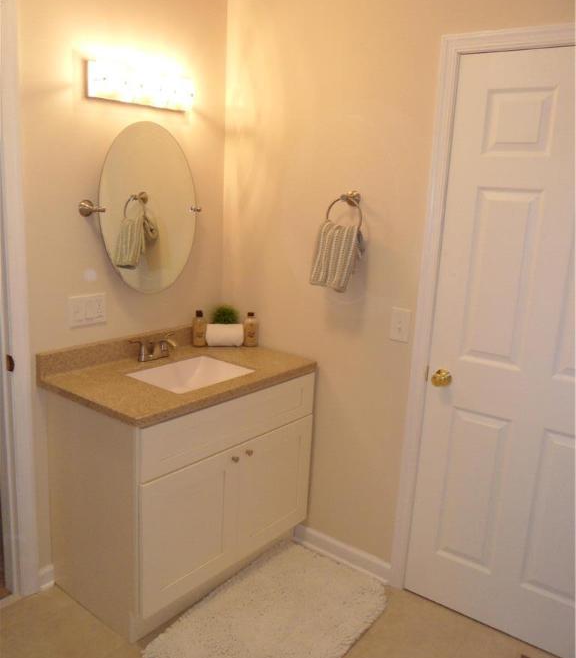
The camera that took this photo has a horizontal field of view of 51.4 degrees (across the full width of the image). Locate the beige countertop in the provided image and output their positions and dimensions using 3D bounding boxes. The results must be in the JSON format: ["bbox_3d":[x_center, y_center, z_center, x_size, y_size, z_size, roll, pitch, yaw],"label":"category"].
[{"bbox_3d":[-0.386,0.131,2.324,0.560,0.117,0.929,12,15,36],"label":"beige countertop"}]

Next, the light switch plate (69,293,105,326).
[{"bbox_3d":[-0.769,-0.072,2.318,0.009,0.115,0.160,12,16,37],"label":"light switch plate"}]

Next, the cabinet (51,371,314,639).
[{"bbox_3d":[-0.418,0.598,2.501,0.570,0.832,0.932,12,16,37],"label":"cabinet"}]

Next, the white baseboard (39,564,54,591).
[{"bbox_3d":[-0.924,0.961,2.302,0.016,0.094,0.060,12,15,36],"label":"white baseboard"}]

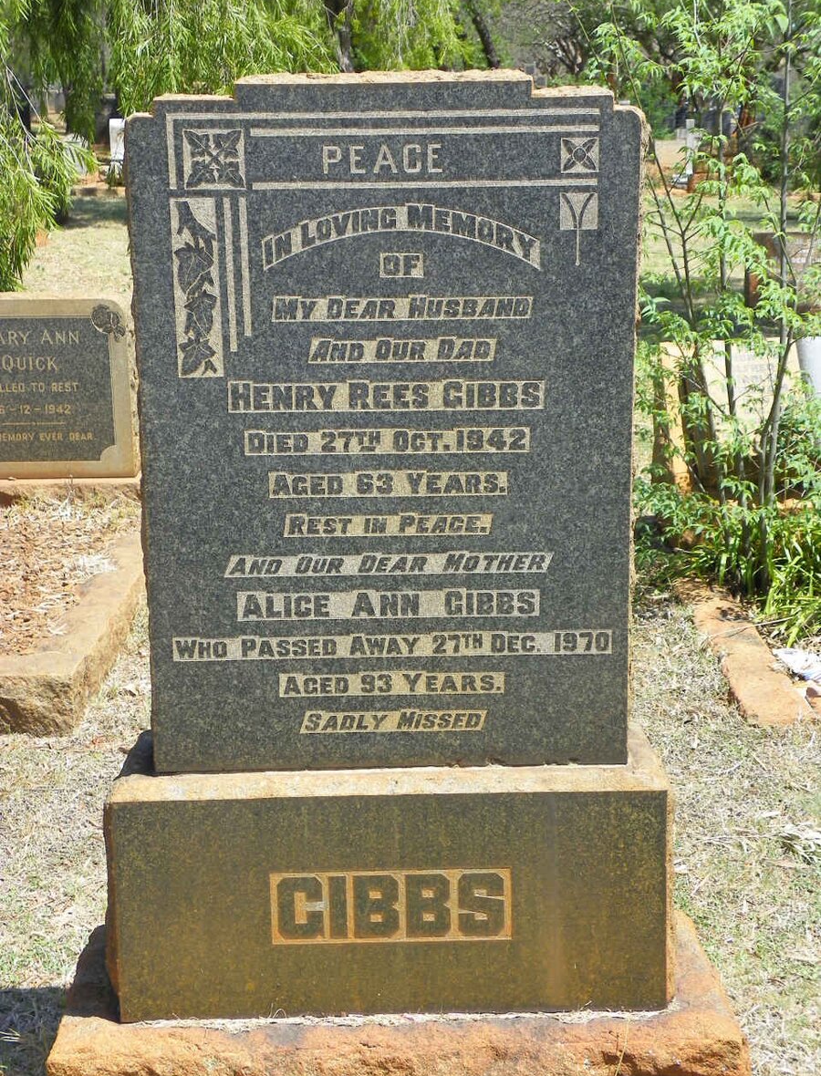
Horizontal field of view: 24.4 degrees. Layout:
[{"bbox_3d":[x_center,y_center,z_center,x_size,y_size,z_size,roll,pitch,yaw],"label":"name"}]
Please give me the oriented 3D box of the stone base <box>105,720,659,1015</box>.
[{"bbox_3d":[-0.031,0.488,2.833,0.811,0.336,0.304,-1,14,-1],"label":"stone base"}]

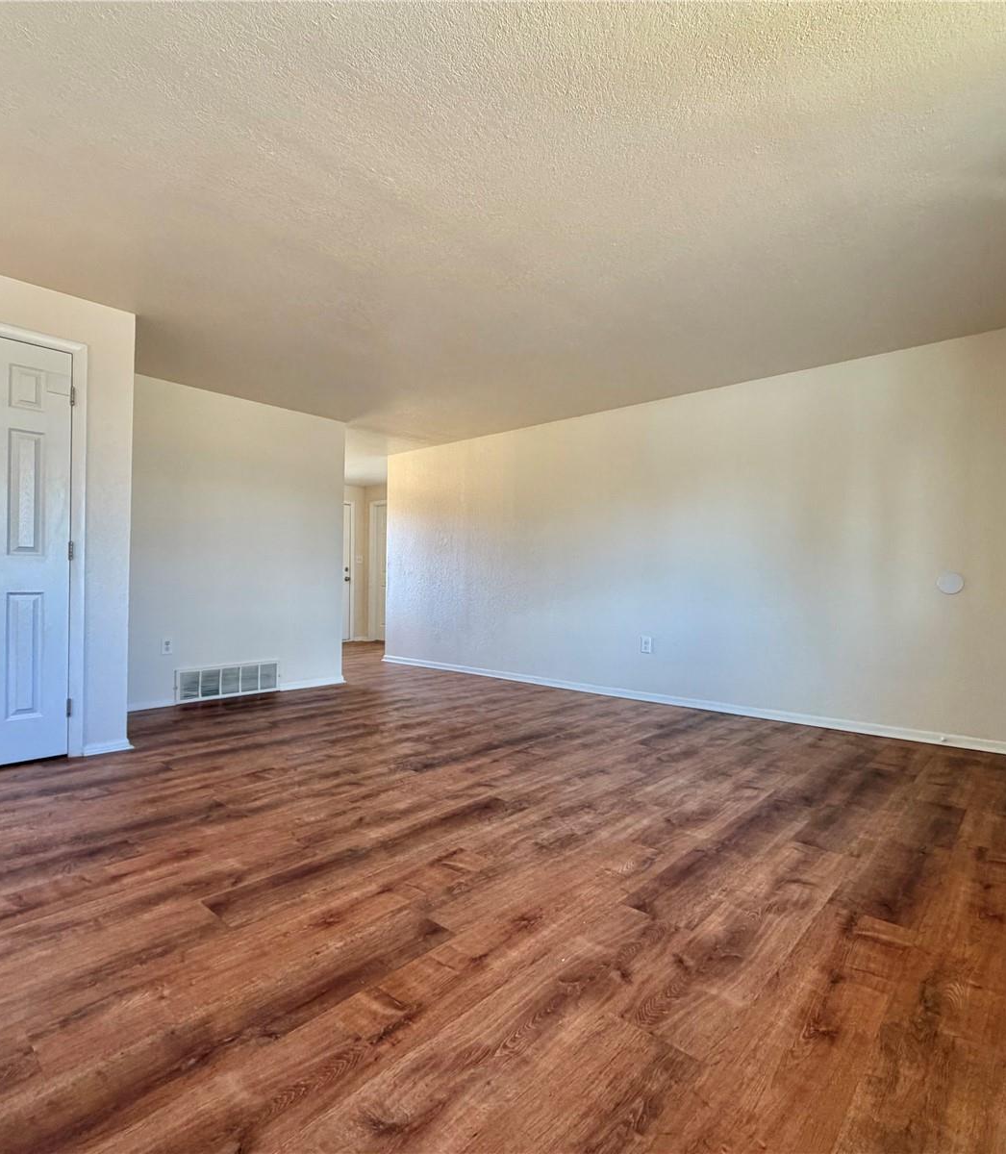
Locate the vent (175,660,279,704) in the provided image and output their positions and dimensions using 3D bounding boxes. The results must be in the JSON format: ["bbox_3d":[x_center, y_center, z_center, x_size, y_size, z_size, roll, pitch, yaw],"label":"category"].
[{"bbox_3d":[-2.098,0.803,4.800,0.020,0.255,0.800,0,0,42],"label":"vent"}]

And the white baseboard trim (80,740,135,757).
[{"bbox_3d":[-2.075,0.894,3.284,0.025,0.057,0.224,0,0,42],"label":"white baseboard trim"}]

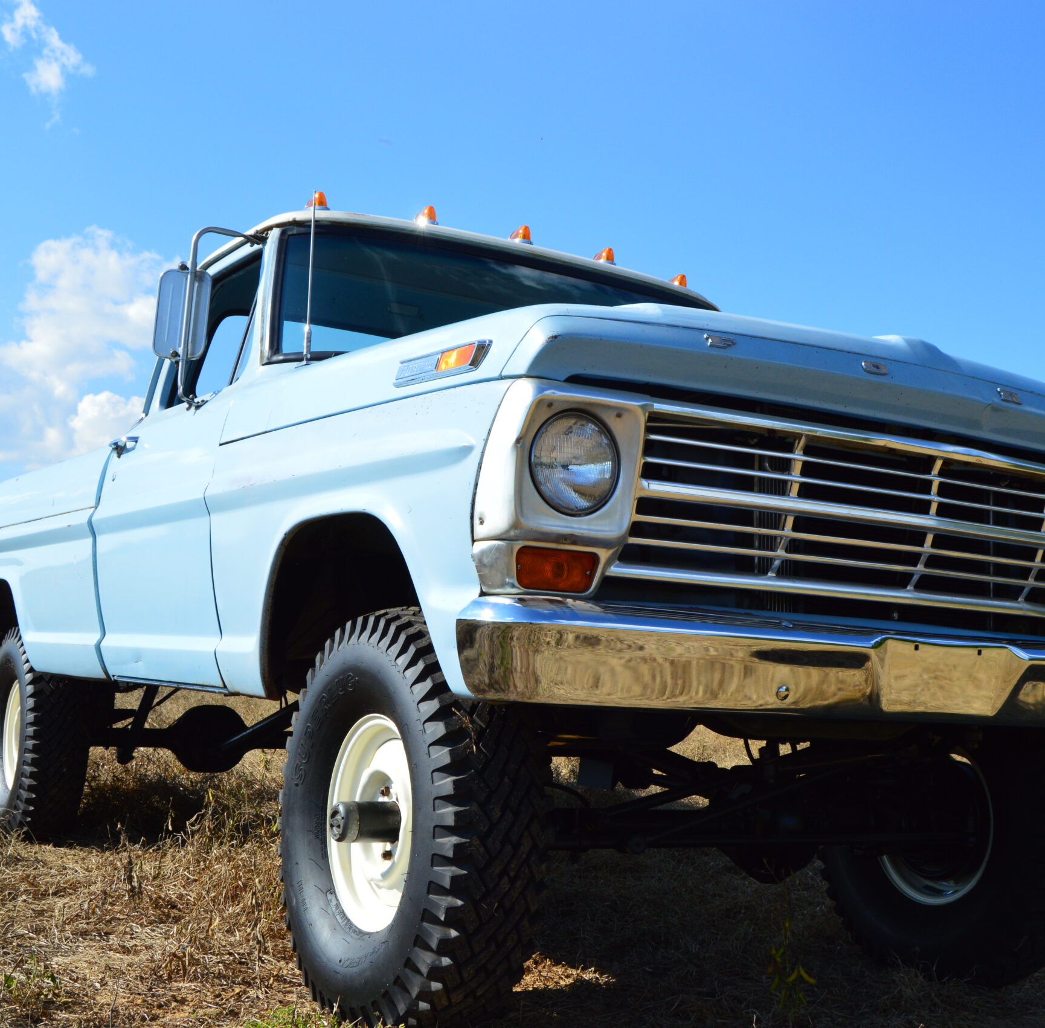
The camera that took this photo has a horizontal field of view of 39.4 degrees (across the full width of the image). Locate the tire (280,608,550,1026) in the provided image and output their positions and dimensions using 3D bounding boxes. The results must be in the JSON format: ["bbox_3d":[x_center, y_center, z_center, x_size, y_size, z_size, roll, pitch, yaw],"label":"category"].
[{"bbox_3d":[-0.255,0.636,3.054,0.250,0.830,0.830,7,-7,-29],"label":"tire"}]

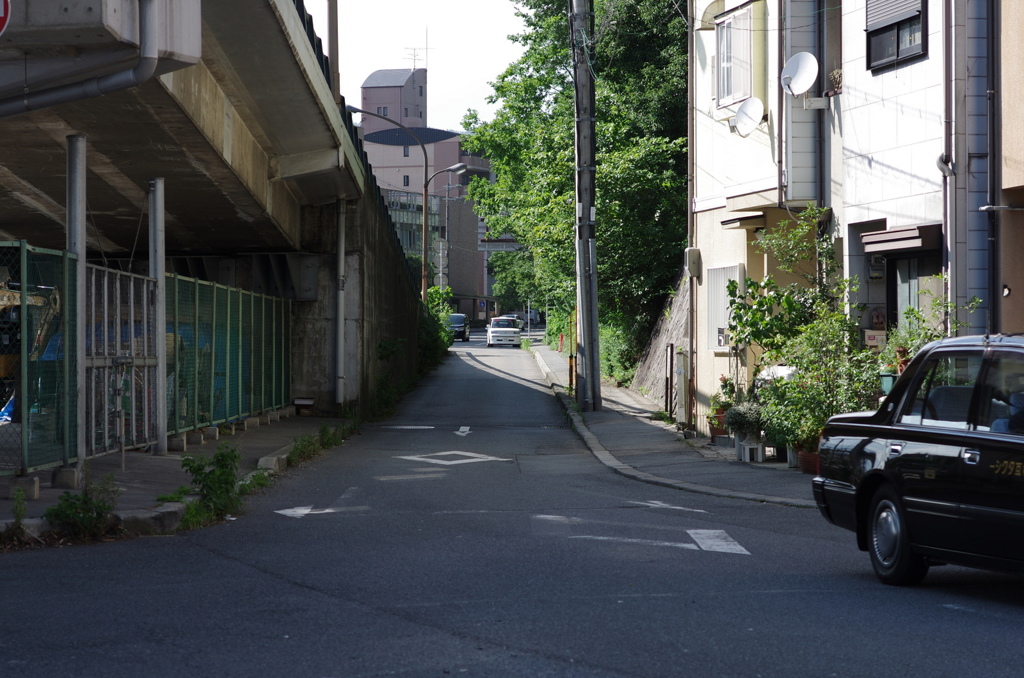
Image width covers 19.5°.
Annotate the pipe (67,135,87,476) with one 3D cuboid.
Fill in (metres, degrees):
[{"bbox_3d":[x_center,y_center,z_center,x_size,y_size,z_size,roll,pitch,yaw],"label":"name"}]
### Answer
[{"bbox_3d":[-3.653,-0.239,25.000,0.166,2.950,0.166,0,0,0],"label":"pipe"}]

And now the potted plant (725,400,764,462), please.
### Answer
[{"bbox_3d":[2.364,0.940,30.300,0.400,0.620,0.400,0,0,0],"label":"potted plant"}]

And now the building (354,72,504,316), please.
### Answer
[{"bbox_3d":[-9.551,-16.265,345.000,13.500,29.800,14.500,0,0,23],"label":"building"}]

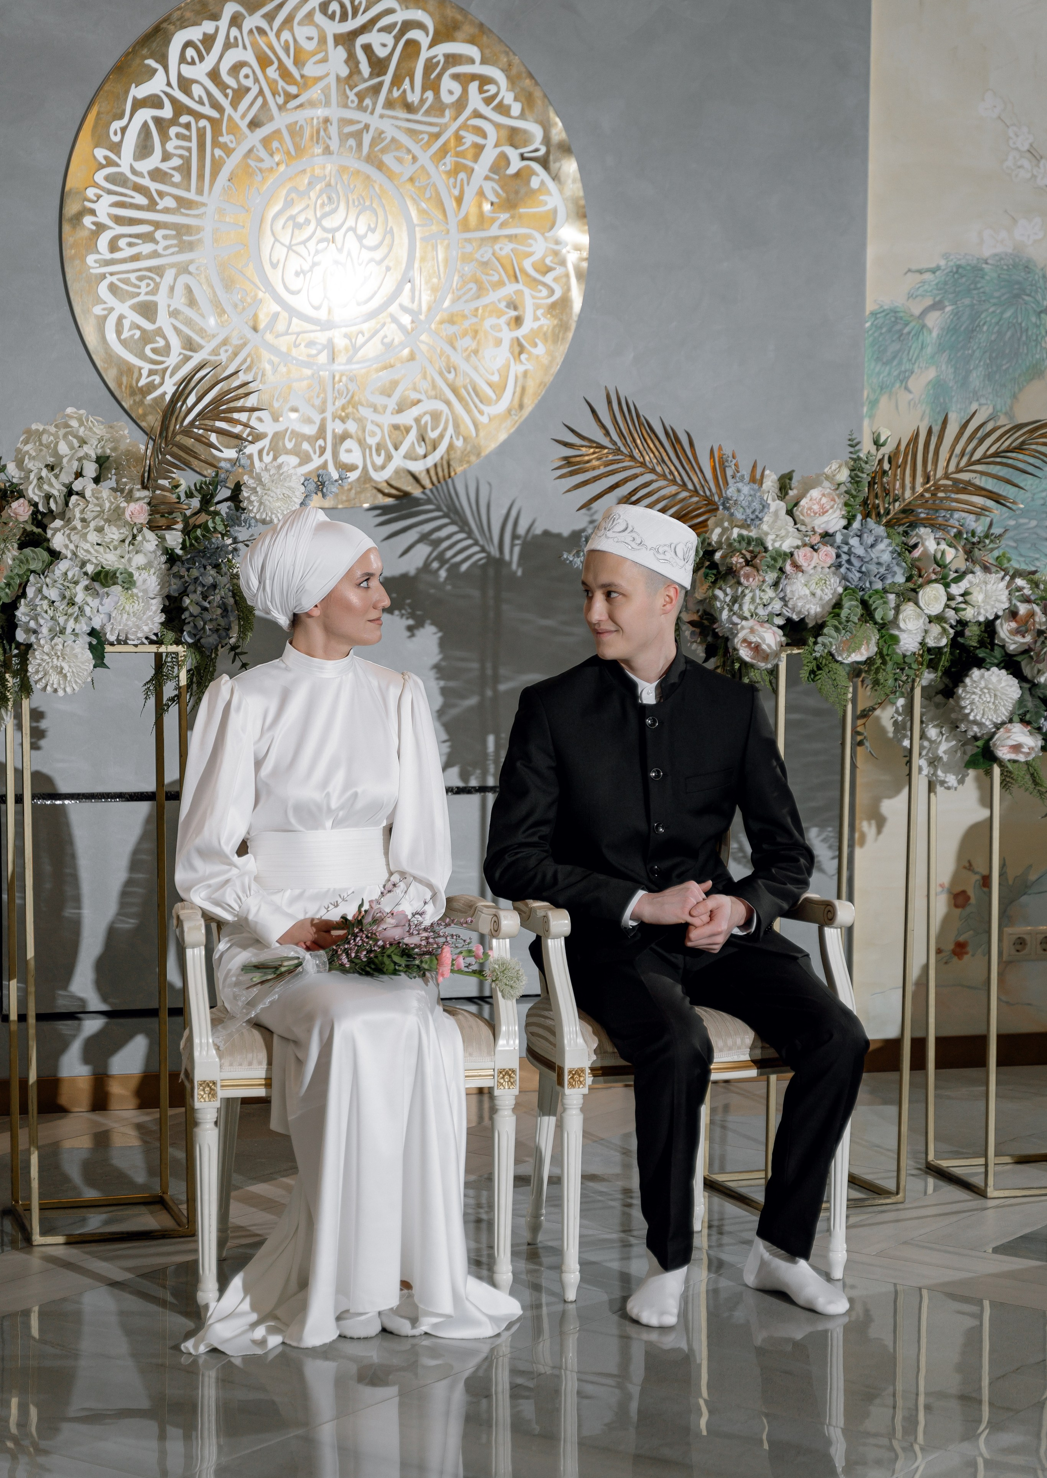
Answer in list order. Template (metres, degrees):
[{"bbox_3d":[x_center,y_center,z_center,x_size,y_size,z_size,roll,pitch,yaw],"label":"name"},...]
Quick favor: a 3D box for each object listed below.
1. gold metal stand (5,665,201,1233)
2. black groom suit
[{"bbox_3d":[-0.801,0.372,5.462,0.303,1.095,0.300,-1,5,-17],"label":"gold metal stand"},{"bbox_3d":[0.247,0.368,5.102,0.600,1.040,0.620,-1,5,-15],"label":"black groom suit"}]

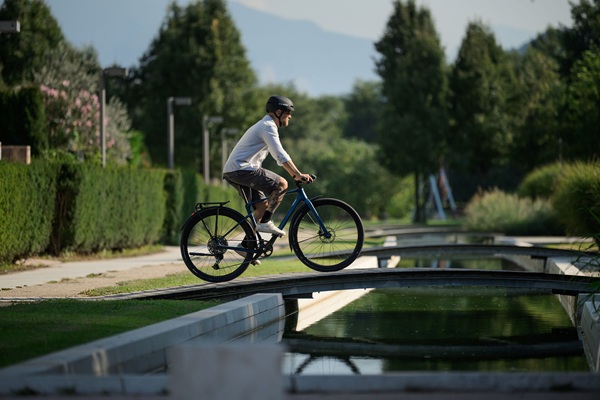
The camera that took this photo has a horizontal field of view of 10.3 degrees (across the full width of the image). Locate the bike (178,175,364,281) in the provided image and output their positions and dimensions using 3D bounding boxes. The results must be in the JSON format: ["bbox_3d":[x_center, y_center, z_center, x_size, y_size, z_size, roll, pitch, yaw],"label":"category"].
[{"bbox_3d":[-0.310,0.250,32.000,1.770,0.980,0.640,-5,0,3],"label":"bike"}]

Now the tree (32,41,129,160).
[{"bbox_3d":[-4.820,-1.220,74.000,2.300,4.500,2.300,0,0,0],"label":"tree"}]

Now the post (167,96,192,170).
[{"bbox_3d":[-2.970,-0.730,82.000,0.620,3.600,0.160,0,0,2],"label":"post"}]

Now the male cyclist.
[{"bbox_3d":[-0.310,-0.200,32.000,0.880,1.570,0.550,0,0,3],"label":"male cyclist"}]

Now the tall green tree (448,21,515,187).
[{"bbox_3d":[8.440,-3.600,155.000,3.200,9.500,3.200,0,0,0],"label":"tall green tree"}]

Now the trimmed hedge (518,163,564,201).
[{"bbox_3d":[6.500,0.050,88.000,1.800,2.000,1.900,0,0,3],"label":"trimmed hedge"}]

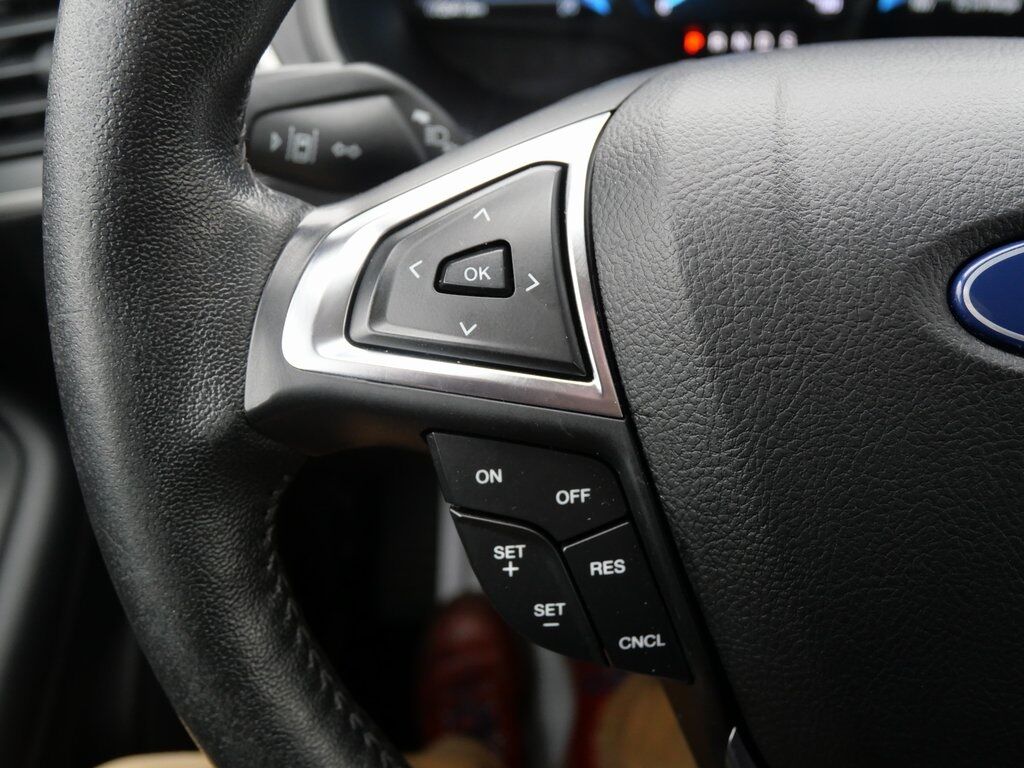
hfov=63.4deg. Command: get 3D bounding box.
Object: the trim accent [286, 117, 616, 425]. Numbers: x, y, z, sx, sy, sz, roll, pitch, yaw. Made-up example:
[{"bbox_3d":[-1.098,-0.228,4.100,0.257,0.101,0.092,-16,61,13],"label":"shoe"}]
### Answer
[{"bbox_3d":[-0.009,-0.025,0.159,0.066,0.055,0.014,6,10,1],"label":"trim accent"}]

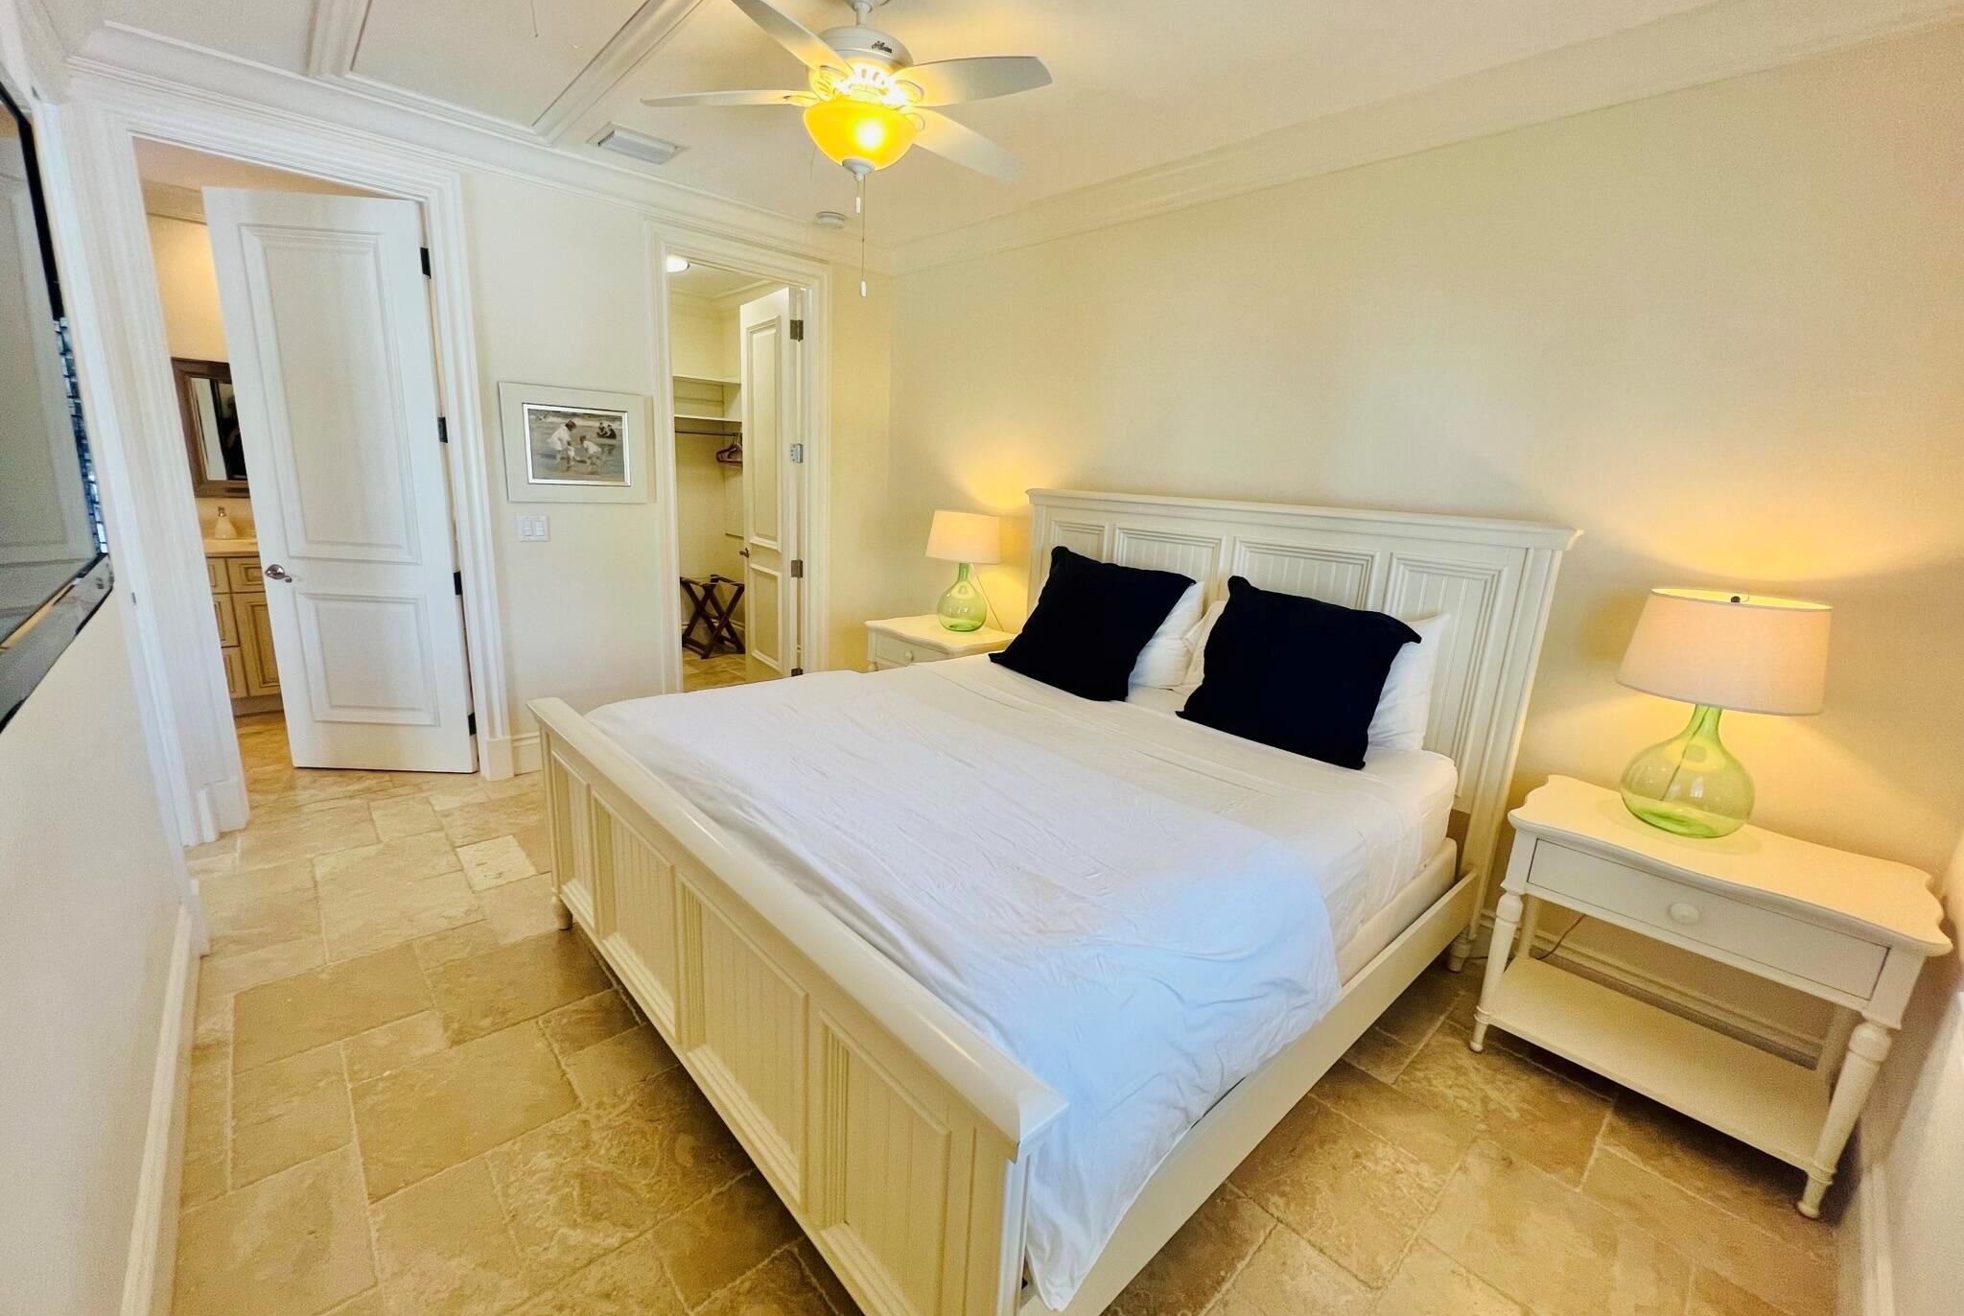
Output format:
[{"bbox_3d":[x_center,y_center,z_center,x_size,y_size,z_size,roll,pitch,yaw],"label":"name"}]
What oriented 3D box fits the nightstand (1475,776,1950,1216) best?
[{"bbox_3d":[1.807,0.815,1.951,0.510,0.713,0.735,-9,19,-43],"label":"nightstand"}]

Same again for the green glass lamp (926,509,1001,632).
[{"bbox_3d":[-0.091,-0.446,3.851,0.385,0.610,0.385,3,14,-1],"label":"green glass lamp"}]

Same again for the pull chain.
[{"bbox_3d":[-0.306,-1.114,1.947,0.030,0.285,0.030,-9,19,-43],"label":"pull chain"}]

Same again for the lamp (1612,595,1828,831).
[{"bbox_3d":[1.855,0.155,1.891,0.385,0.610,0.385,-9,19,-43],"label":"lamp"}]

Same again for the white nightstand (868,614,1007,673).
[{"bbox_3d":[-0.183,0.200,3.962,0.520,0.711,0.701,-9,19,-43],"label":"white nightstand"}]

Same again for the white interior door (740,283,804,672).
[{"bbox_3d":[-1.286,-0.893,4.495,0.045,2.400,0.710,-7,17,-37],"label":"white interior door"}]

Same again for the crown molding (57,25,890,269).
[{"bbox_3d":[-1.604,-2.045,3.240,3.067,0.140,0.105,-9,19,-43],"label":"crown molding"}]

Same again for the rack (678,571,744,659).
[{"bbox_3d":[-2.201,-0.337,5.997,0.372,0.544,0.559,-9,19,-43],"label":"rack"}]

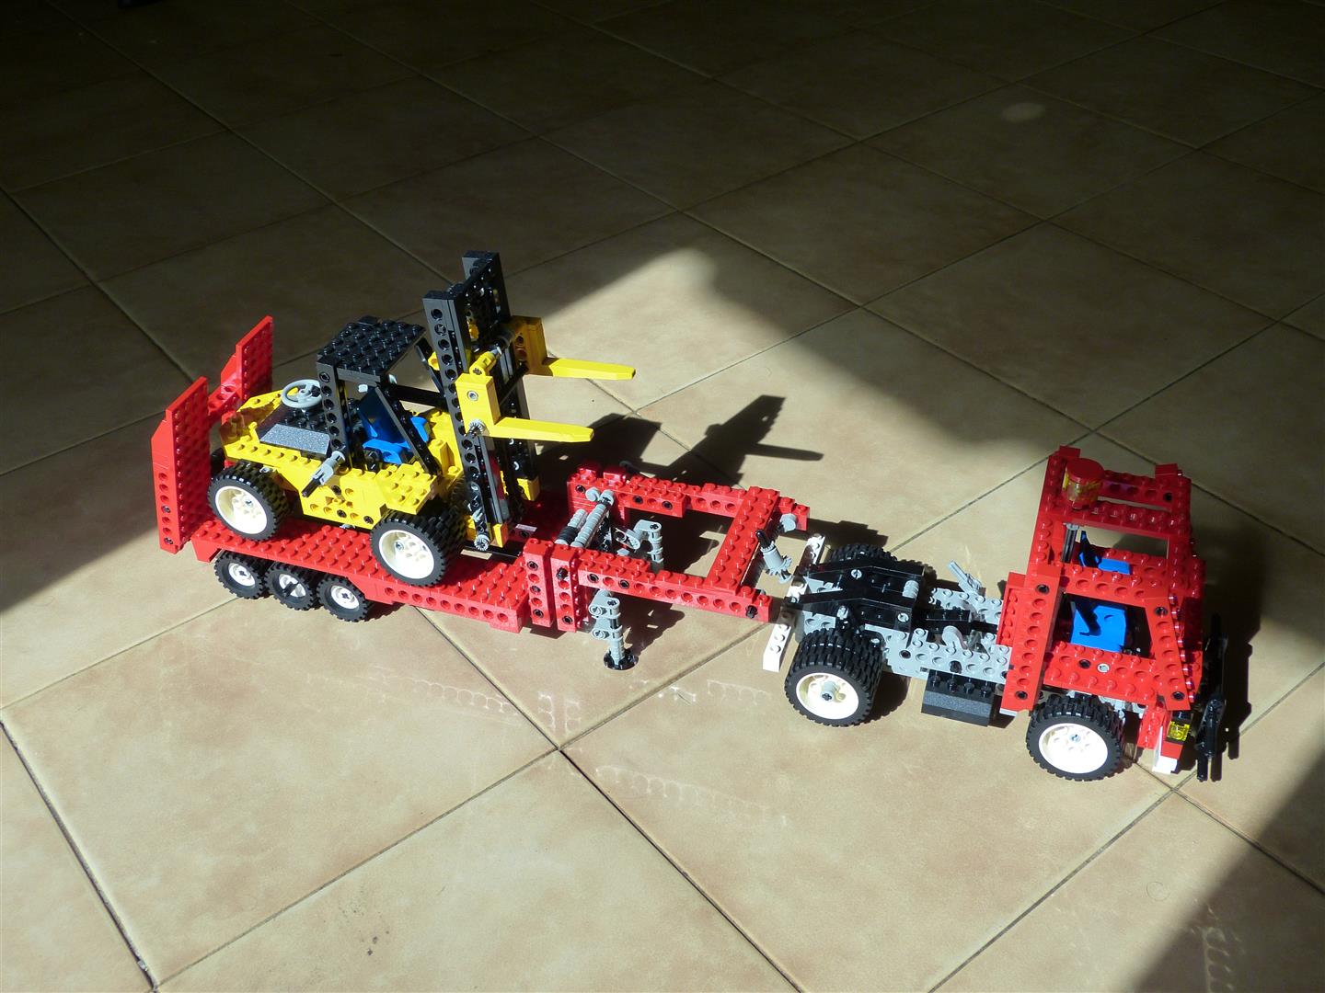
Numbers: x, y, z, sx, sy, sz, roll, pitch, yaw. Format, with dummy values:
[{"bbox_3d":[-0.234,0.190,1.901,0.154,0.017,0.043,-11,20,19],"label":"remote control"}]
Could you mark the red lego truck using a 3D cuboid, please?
[{"bbox_3d":[-0.002,-0.012,0.653,0.554,0.191,0.109,11,40,16],"label":"red lego truck"}]

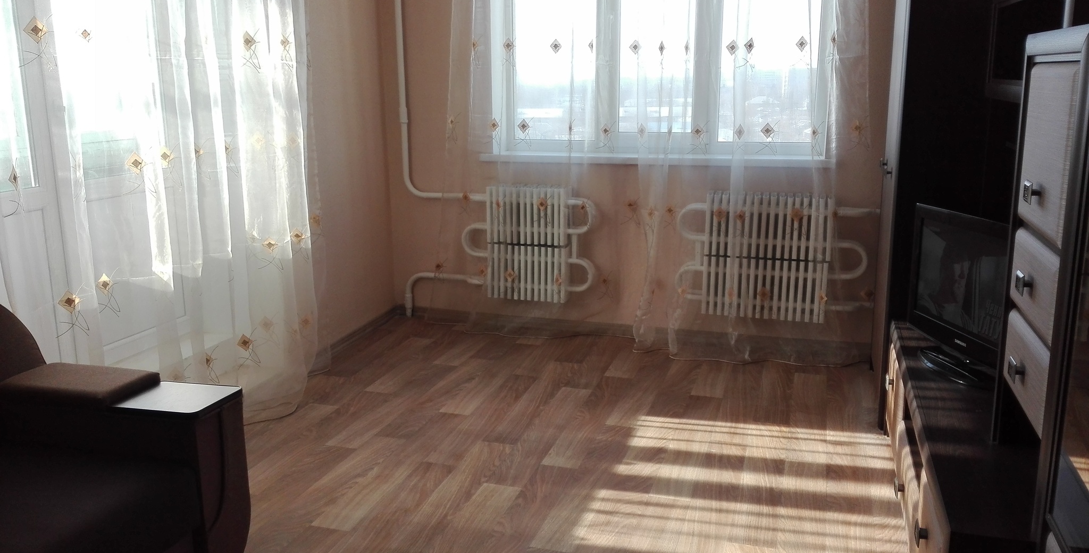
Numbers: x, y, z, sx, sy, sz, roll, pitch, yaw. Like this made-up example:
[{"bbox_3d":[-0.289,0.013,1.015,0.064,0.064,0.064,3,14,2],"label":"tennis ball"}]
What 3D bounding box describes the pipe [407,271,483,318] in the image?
[{"bbox_3d":[-0.607,0.129,5.133,0.531,0.282,0.050,4,13,18],"label":"pipe"}]

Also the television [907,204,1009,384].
[{"bbox_3d":[1.370,0.069,2.698,0.200,0.511,0.685,-1,13,-4],"label":"television"}]

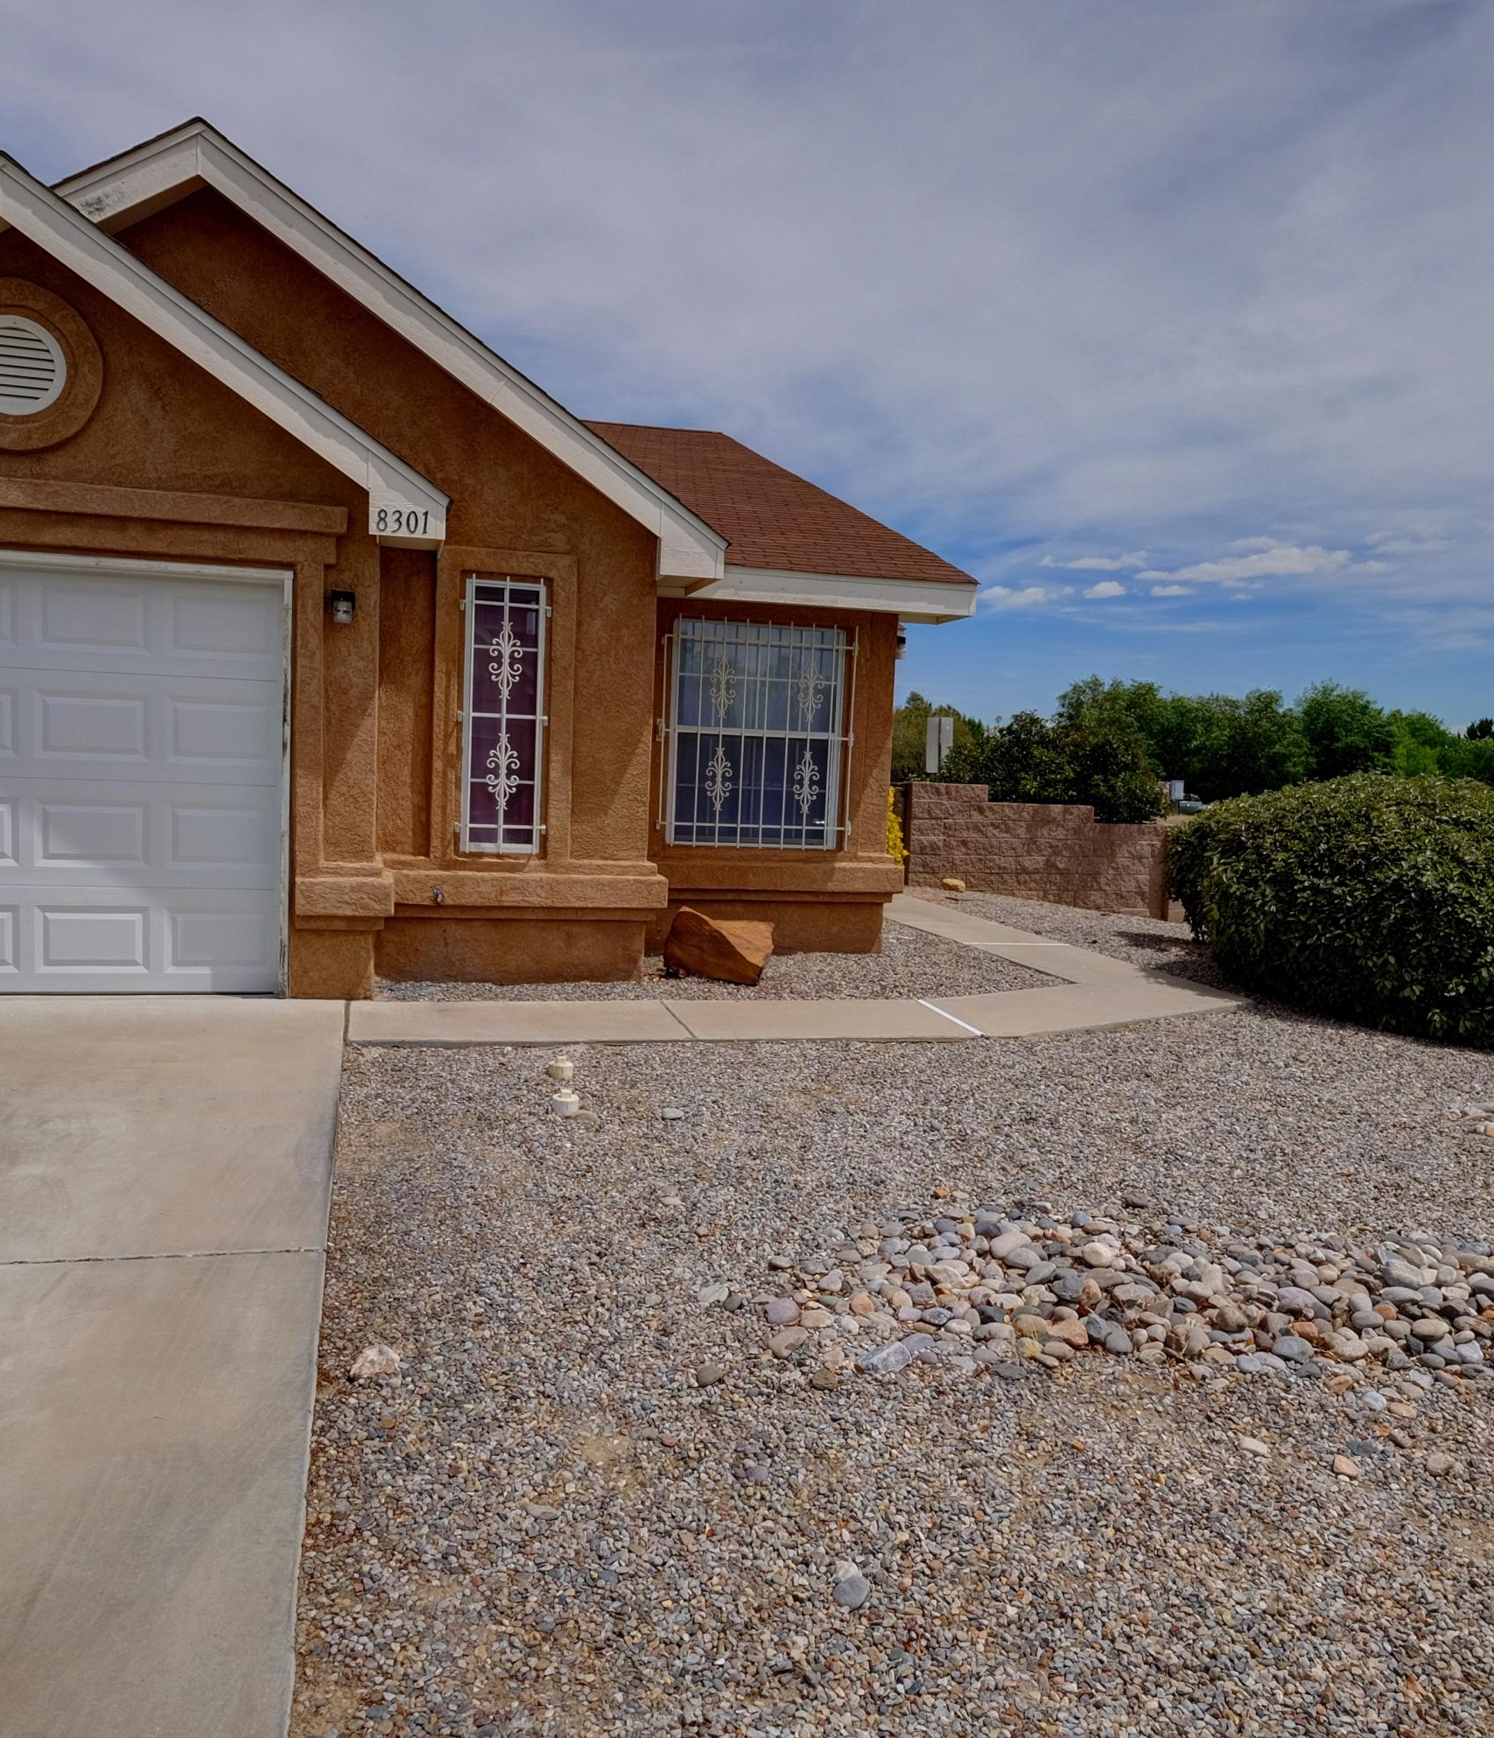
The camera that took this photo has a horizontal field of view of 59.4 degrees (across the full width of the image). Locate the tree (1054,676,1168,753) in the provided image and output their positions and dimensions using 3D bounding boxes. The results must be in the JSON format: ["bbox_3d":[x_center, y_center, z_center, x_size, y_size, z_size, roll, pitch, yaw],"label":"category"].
[{"bbox_3d":[17.925,-5.912,65.305,5.700,7.432,5.700,1,5,-16],"label":"tree"}]

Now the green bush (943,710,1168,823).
[{"bbox_3d":[3.736,-0.898,15.813,2.950,2.000,2.400,1,6,-14],"label":"green bush"}]

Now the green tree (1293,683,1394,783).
[{"bbox_3d":[34.011,-6.432,75.355,5.520,8.650,5.520,1,5,-16],"label":"green tree"}]

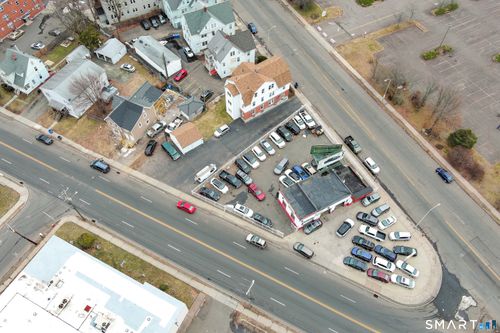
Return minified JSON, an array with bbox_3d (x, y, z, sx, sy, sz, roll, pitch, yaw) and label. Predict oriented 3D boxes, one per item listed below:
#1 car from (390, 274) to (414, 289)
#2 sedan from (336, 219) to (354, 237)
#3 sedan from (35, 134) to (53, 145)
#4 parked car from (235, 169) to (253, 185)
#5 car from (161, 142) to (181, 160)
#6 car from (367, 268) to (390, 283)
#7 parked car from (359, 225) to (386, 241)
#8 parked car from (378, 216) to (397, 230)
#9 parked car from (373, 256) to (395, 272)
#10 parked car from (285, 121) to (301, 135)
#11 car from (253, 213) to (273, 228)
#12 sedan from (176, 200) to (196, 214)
[{"bbox_3d":[31.868,23.810,83.525,4.800,1.450,1.810,18,57,12],"label":"car"},{"bbox_3d":[21.106,13.661,89.580,4.500,1.600,1.850,-38,65,-21],"label":"sedan"},{"bbox_3d":[-52.932,-7.058,103.700,4.590,1.450,1.818,20,57,13],"label":"sedan"},{"bbox_3d":[-1.476,2.443,97.395,1.838,1.600,4.743,-36,62,-23],"label":"parked car"},{"bbox_3d":[-20.175,-4.027,102.427,1.920,1.800,5.250,-37,63,-23],"label":"car"},{"bbox_3d":[27.375,23.150,85.559,4.600,1.460,1.810,19,59,12],"label":"car"},{"bbox_3d":[27.679,14.781,90.862,5.850,1.850,2.000,20,59,13],"label":"parked car"},{"bbox_3d":[31.256,12.728,91.234,4.500,1.430,1.770,-24,59,-16],"label":"parked car"},{"bbox_3d":[28.570,20.801,85.510,4.500,1.600,1.800,19,57,12],"label":"parked car"},{"bbox_3d":[11.466,-10.375,107.689,1.870,1.720,4.600,-28,61,-17],"label":"parked car"},{"bbox_3d":[2.867,12.163,92.985,4.850,1.460,1.820,28,61,17],"label":"car"},{"bbox_3d":[-14.681,9.543,93.248,4.500,1.430,1.760,20,57,13],"label":"sedan"}]

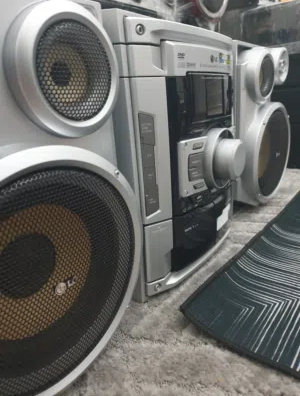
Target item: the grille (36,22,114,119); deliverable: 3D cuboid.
[{"bbox_3d":[-0.057,-0.096,0.230,0.020,0.069,0.069,11,24,39],"label":"grille"}]

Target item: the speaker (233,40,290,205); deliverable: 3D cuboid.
[{"bbox_3d":[0.158,-0.154,0.672,0.250,0.306,0.230,11,24,39],"label":"speaker"}]

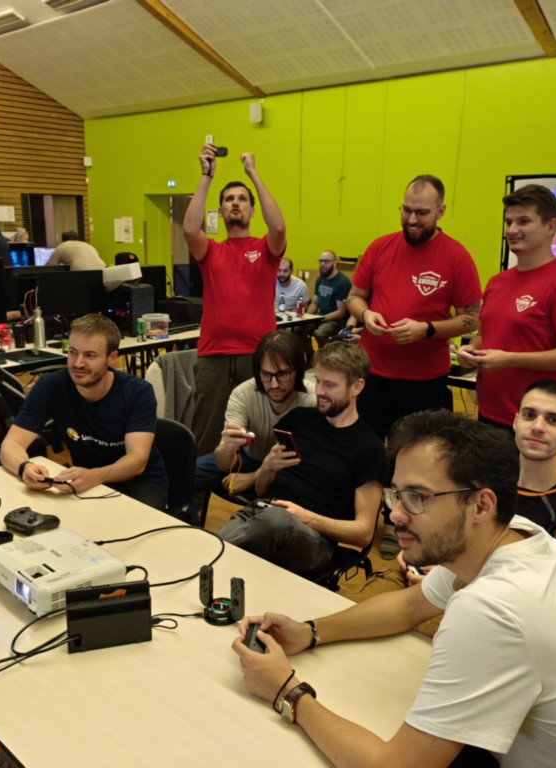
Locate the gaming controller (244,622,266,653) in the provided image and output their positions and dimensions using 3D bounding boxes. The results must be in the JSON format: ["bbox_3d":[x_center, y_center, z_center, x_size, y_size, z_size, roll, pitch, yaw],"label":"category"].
[{"bbox_3d":[-0.045,0.522,1.401,0.038,0.028,0.103,37,16,-1],"label":"gaming controller"}]

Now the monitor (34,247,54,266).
[{"bbox_3d":[-2.749,-1.444,8.417,0.190,0.490,0.540,13,18,39],"label":"monitor"}]

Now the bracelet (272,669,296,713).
[{"bbox_3d":[0.014,0.590,1.305,0.020,0.083,0.066,23,-22,11],"label":"bracelet"}]

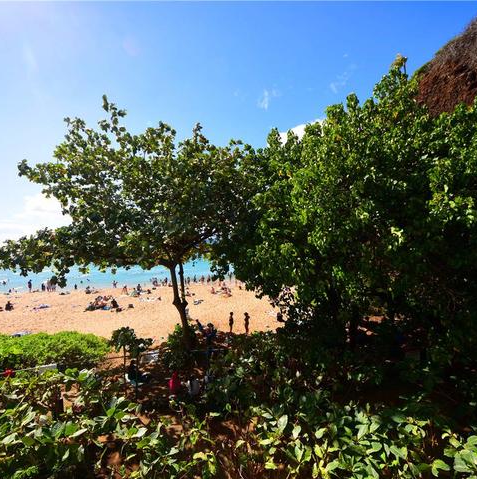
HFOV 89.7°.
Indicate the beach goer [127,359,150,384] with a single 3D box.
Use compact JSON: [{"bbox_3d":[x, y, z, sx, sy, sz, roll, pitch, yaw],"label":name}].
[{"bbox_3d":[-4.320,5.637,10.350,0.850,0.970,0.520,1,-2,-18],"label":"beach goer"}]

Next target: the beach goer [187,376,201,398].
[{"bbox_3d":[-1.790,5.961,9.750,0.520,0.840,0.660,0,-2,-11],"label":"beach goer"}]

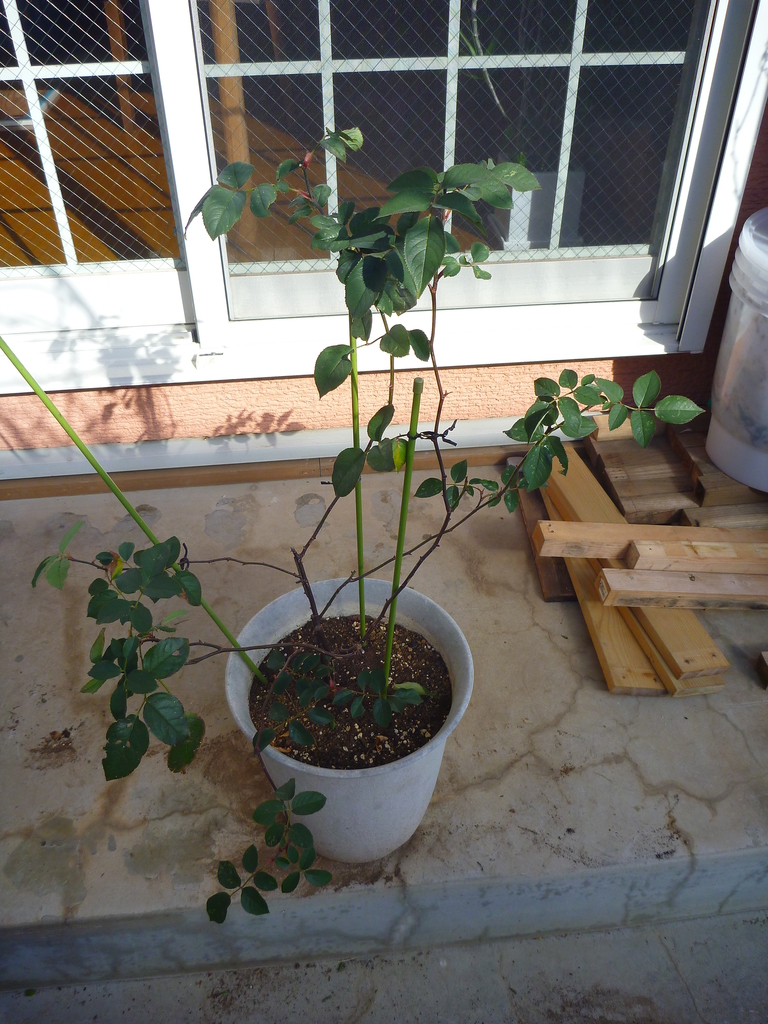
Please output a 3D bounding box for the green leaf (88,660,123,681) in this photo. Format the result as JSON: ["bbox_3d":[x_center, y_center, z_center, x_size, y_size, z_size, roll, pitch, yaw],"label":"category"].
[{"bbox_3d":[-0.349,0.200,1.035,0.039,0.010,0.027,-6,60,-15],"label":"green leaf"}]

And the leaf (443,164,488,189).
[{"bbox_3d":[0.071,-0.288,0.718,0.042,0.012,0.022,-17,74,-1],"label":"leaf"}]

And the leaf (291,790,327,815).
[{"bbox_3d":[-0.078,0.305,0.870,0.036,0.006,0.022,-12,63,-10],"label":"leaf"}]

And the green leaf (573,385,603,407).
[{"bbox_3d":[0.214,-0.122,0.870,0.033,0.006,0.021,26,84,15],"label":"green leaf"}]

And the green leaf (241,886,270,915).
[{"bbox_3d":[-0.135,0.408,0.870,0.038,0.006,0.021,37,61,17],"label":"green leaf"}]

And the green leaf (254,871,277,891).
[{"bbox_3d":[-0.124,0.385,0.865,0.031,0.006,0.017,23,51,16],"label":"green leaf"}]

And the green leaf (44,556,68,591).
[{"bbox_3d":[-0.332,0.062,0.840,0.024,0.009,0.035,6,73,-17],"label":"green leaf"}]

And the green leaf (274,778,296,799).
[{"bbox_3d":[-0.105,0.296,0.885,0.019,0.005,0.024,20,55,10],"label":"green leaf"}]

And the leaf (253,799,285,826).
[{"bbox_3d":[-0.123,0.319,0.880,0.037,0.006,0.025,-17,64,-15],"label":"leaf"}]

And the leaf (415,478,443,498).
[{"bbox_3d":[0.048,-0.025,0.900,0.035,0.007,0.021,-24,65,-9],"label":"leaf"}]

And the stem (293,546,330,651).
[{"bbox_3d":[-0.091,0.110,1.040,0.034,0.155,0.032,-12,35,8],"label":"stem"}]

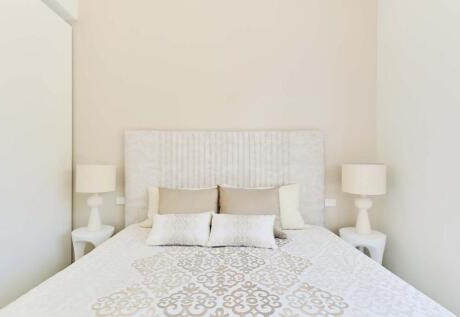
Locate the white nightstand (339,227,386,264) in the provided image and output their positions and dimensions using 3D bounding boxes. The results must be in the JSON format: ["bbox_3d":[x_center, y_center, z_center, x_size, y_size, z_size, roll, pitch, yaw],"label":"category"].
[{"bbox_3d":[1.170,0.885,1.870,0.380,0.460,0.380,0,0,0],"label":"white nightstand"}]

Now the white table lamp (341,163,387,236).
[{"bbox_3d":[1.185,0.352,1.870,0.335,0.605,0.335,0,0,0],"label":"white table lamp"}]

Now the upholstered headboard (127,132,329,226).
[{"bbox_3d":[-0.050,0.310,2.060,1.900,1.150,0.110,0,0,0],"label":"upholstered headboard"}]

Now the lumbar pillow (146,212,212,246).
[{"bbox_3d":[-0.378,0.540,1.670,0.480,0.270,0.120,0,-38,0],"label":"lumbar pillow"}]

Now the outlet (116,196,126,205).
[{"bbox_3d":[-1.085,0.426,2.120,0.100,0.075,0.015,0,0,0],"label":"outlet"}]

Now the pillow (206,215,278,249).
[{"bbox_3d":[0.107,0.540,1.655,0.480,0.270,0.120,0,-38,0],"label":"pillow"}]

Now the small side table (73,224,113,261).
[{"bbox_3d":[-1.235,0.885,1.930,0.370,0.460,0.370,0,0,0],"label":"small side table"}]

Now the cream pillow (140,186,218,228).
[{"bbox_3d":[-0.460,0.450,1.900,0.640,0.420,0.150,0,-18,0],"label":"cream pillow"}]

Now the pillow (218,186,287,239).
[{"bbox_3d":[0.170,0.450,1.800,0.550,0.430,0.150,0,-22,0],"label":"pillow"}]

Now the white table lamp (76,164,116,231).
[{"bbox_3d":[-1.215,0.358,1.940,0.330,0.595,0.330,0,0,0],"label":"white table lamp"}]

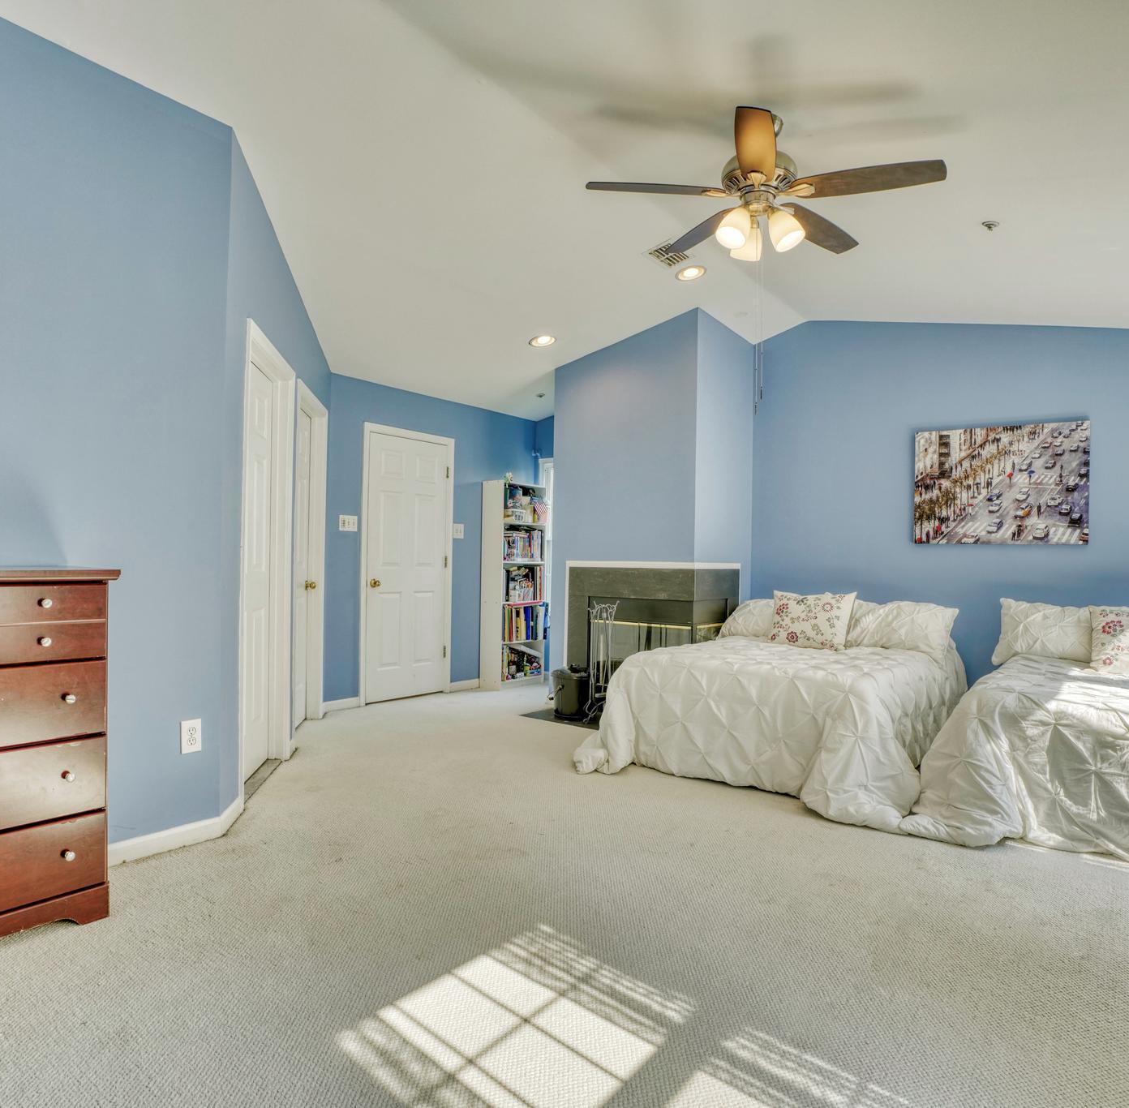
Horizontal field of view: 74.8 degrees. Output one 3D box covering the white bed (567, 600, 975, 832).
[{"bbox_3d":[1.386,0.746,4.457,1.580,0.840,2.350,1,-1,39],"label":"white bed"}]

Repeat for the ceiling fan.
[{"bbox_3d":[0.725,-1.398,2.794,1.270,0.560,1.270,1,-1,39],"label":"ceiling fan"}]

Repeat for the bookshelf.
[{"bbox_3d":[-0.444,0.273,6.482,0.260,1.760,0.560,1,-1,39],"label":"bookshelf"}]

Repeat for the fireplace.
[{"bbox_3d":[0.681,0.619,5.832,1.170,1.095,0.730,1,-1,39],"label":"fireplace"}]

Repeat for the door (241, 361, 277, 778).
[{"bbox_3d":[-1.544,0.090,3.598,0.045,2.030,0.760,1,0,-8],"label":"door"}]

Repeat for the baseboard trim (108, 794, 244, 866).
[{"bbox_3d":[-1.488,1.066,2.906,0.260,0.080,0.630,1,-1,39],"label":"baseboard trim"}]

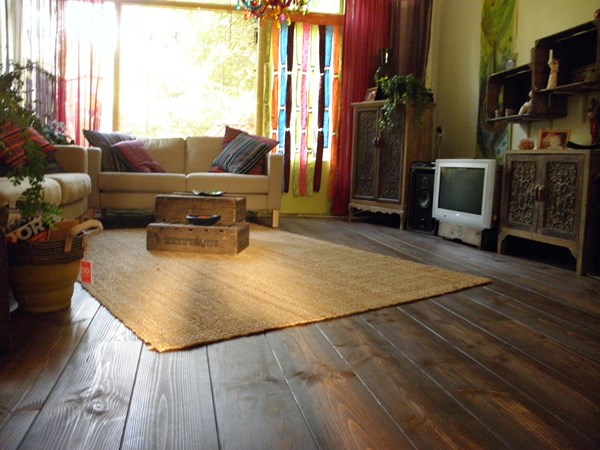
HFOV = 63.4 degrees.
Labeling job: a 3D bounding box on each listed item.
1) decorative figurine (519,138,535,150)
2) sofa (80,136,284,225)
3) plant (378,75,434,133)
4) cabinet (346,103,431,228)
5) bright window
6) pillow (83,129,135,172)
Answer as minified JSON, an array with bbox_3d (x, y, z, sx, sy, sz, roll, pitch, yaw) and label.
[{"bbox_3d":[1.496,-0.530,3.205,0.095,0.078,0.100,0,7,-13],"label":"decorative figurine"},{"bbox_3d":[-1.054,-0.427,4.561,1.635,0.800,0.930,0,7,-13],"label":"sofa"},{"bbox_3d":[0.987,-1.110,4.573,0.380,0.500,0.440,-3,8,-32],"label":"plant"},{"bbox_3d":[0.892,-0.584,4.811,0.370,1.155,0.790,-3,8,-32],"label":"cabinet"},{"bbox_3d":[-1.121,-1.513,4.981,1.404,1.337,0.080,0,7,-13],"label":"bright window"},{"bbox_3d":[-1.705,-0.659,4.378,0.470,0.420,0.160,-3,-10,-33],"label":"pillow"}]

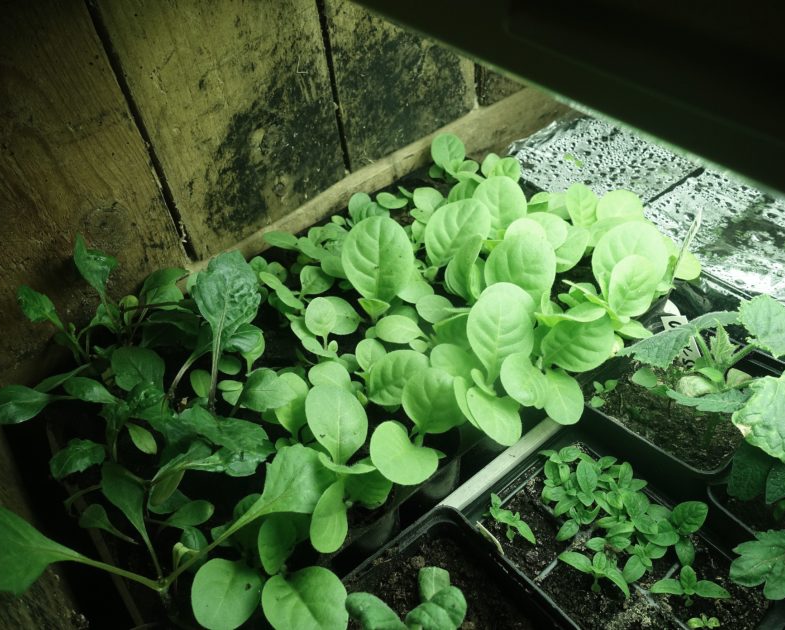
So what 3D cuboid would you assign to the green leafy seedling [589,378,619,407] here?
[{"bbox_3d":[0.147,0.054,0.438,0.018,0.016,0.018,13,49,20],"label":"green leafy seedling"}]

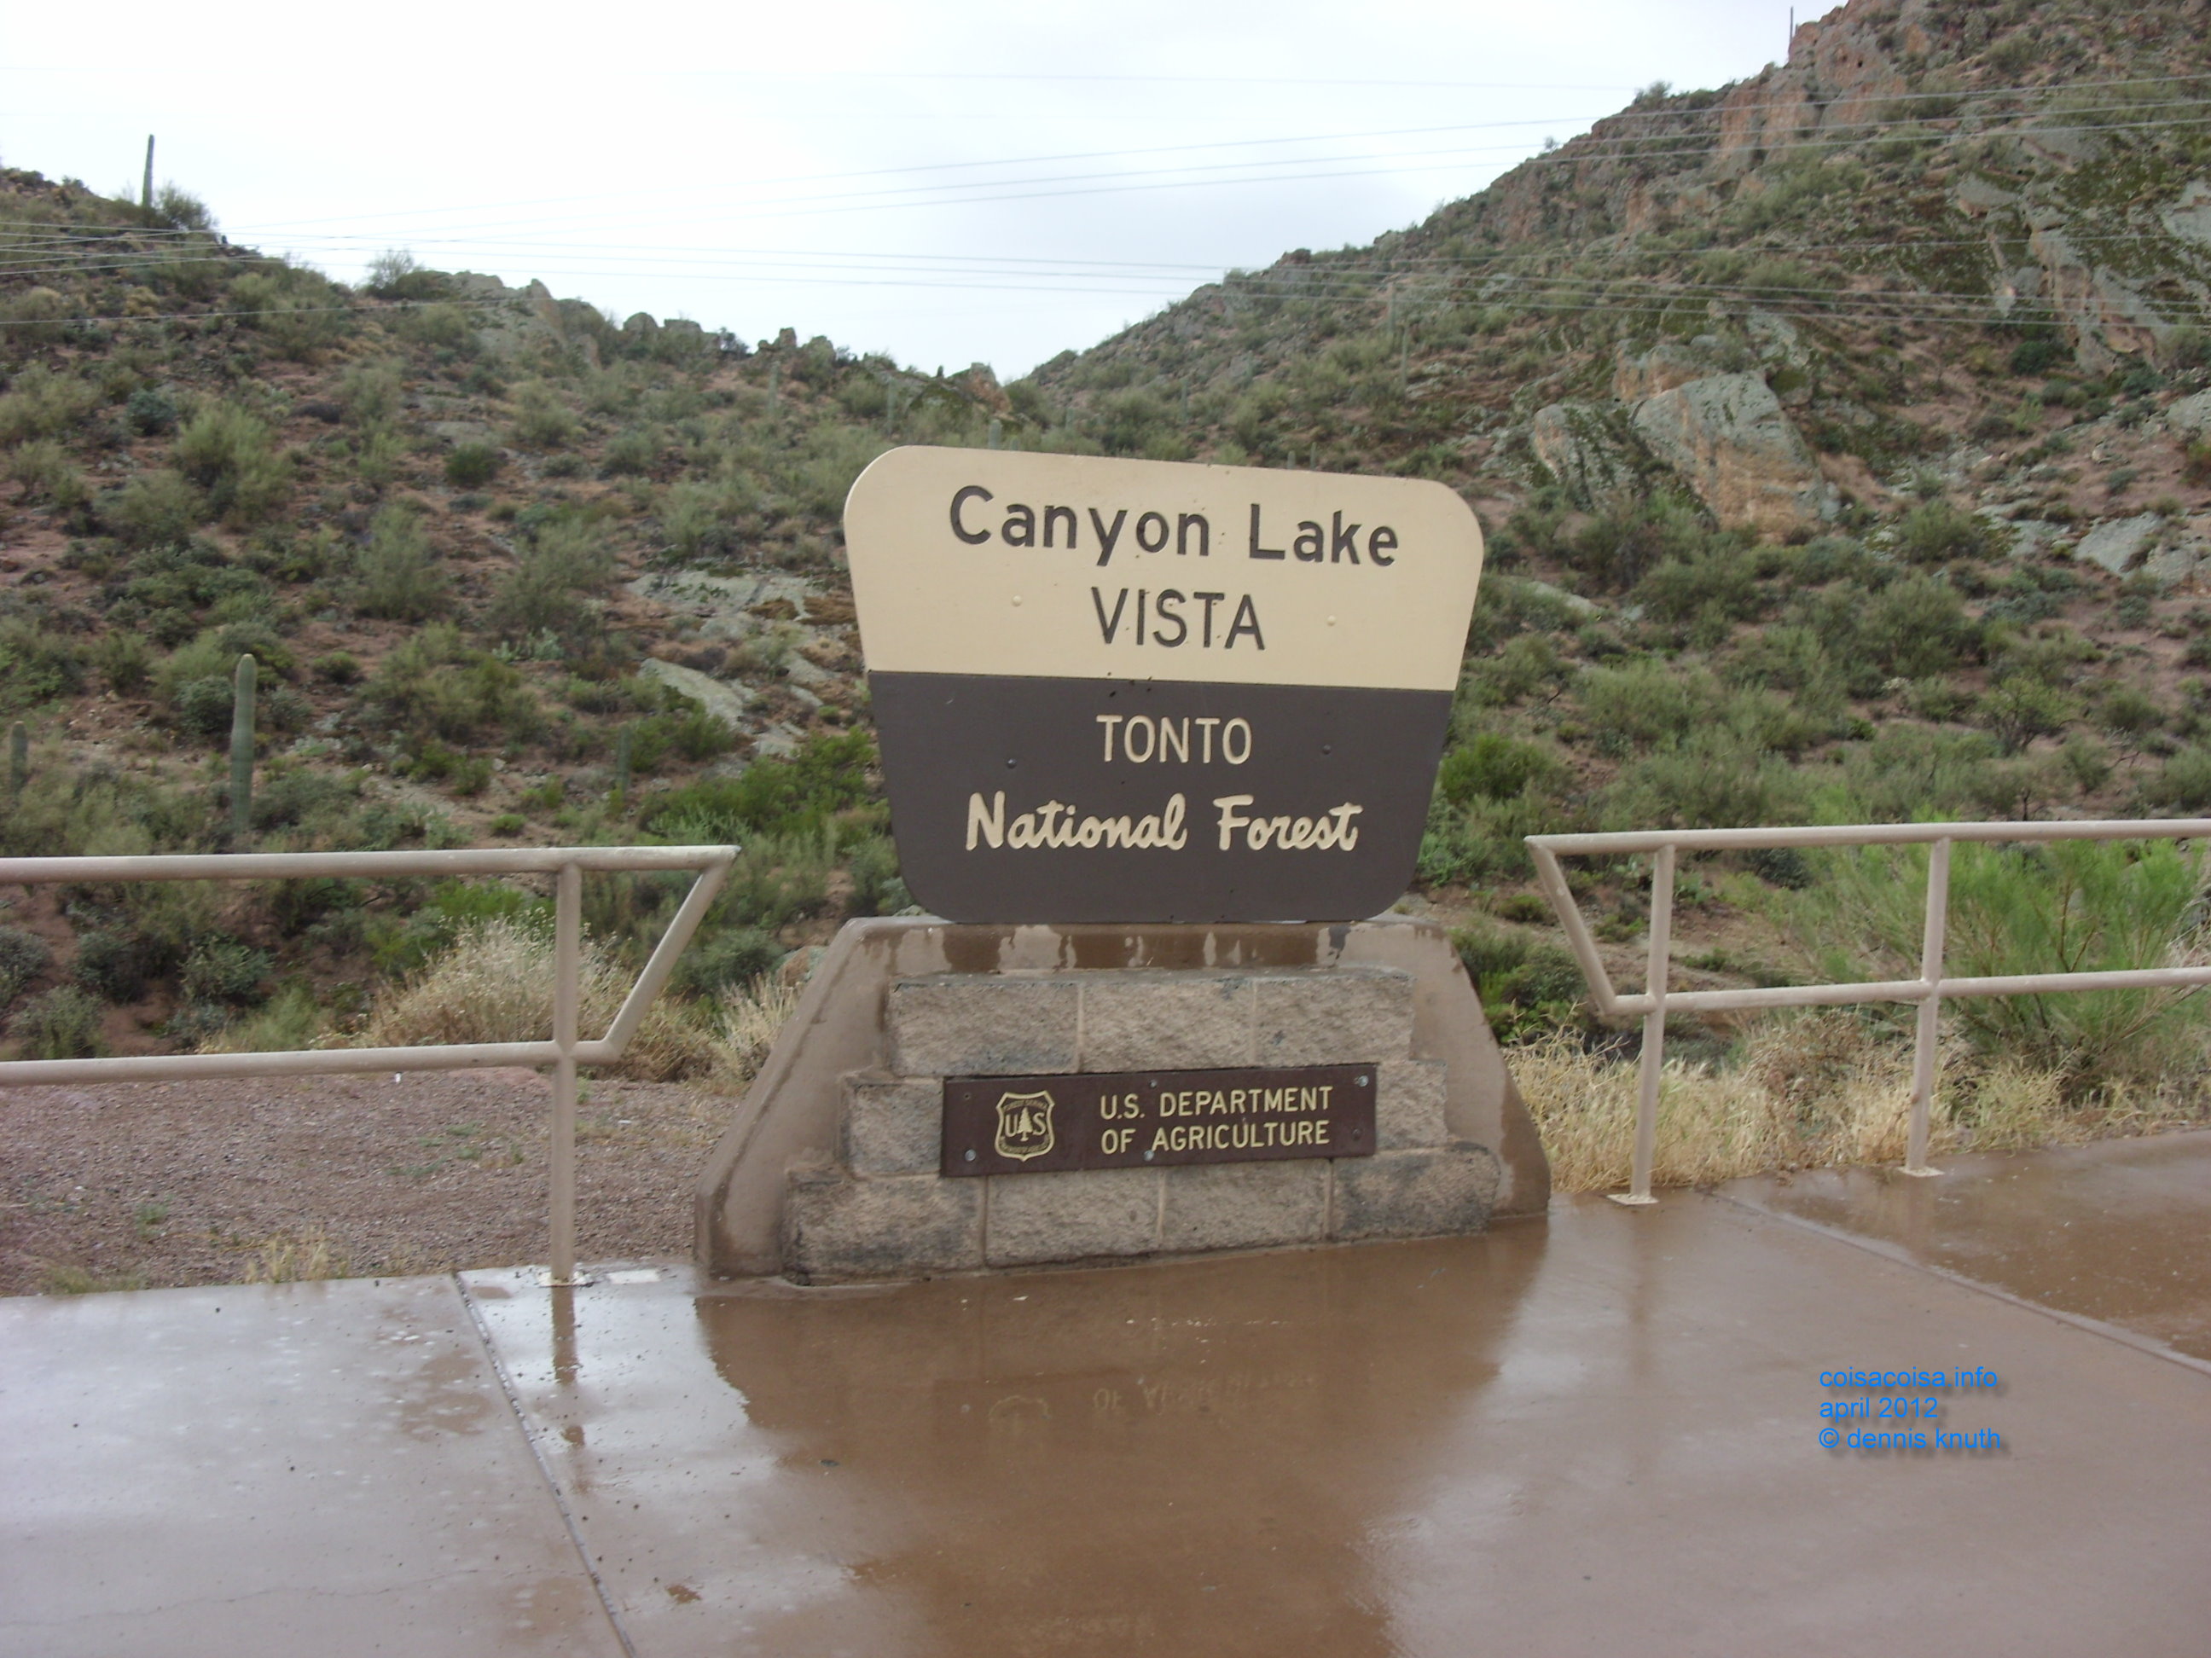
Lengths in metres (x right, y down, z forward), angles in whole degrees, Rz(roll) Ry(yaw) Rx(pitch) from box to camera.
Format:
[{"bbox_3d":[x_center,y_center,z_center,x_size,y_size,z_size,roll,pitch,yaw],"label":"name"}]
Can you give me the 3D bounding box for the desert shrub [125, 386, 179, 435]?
[{"bbox_3d":[-26.978,-11.852,68.672,1.485,1.341,1.364,2,6,0],"label":"desert shrub"}]

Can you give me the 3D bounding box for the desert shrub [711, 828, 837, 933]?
[{"bbox_3d":[-4.110,0.651,30.000,1.533,1.243,1.379,2,5,-8],"label":"desert shrub"}]

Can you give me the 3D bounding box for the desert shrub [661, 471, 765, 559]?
[{"bbox_3d":[-9.156,-7.252,56.300,2.356,1.924,2.164,2,6,0],"label":"desert shrub"}]

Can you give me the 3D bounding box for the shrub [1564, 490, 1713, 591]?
[{"bbox_3d":[13.173,-7.131,60.000,3.599,2.469,3.305,2,6,0],"label":"shrub"}]

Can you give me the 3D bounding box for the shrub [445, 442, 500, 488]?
[{"bbox_3d":[-16.477,-9.486,63.170,1.410,1.190,1.295,2,6,0],"label":"shrub"}]

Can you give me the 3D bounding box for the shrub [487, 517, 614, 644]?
[{"bbox_3d":[-10.983,-4.919,48.000,2.452,2.419,2.207,1,5,-13],"label":"shrub"}]

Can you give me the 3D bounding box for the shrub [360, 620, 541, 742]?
[{"bbox_3d":[-11.329,-2.511,42.000,2.986,2.059,2.688,1,5,-15],"label":"shrub"}]

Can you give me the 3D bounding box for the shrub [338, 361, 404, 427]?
[{"bbox_3d":[-21.542,-12.773,71.221,1.937,1.937,1.779,2,6,0],"label":"shrub"}]

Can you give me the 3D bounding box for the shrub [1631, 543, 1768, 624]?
[{"bbox_3d":[12.749,-5.218,52.000,2.728,1.687,2.455,4,5,13],"label":"shrub"}]

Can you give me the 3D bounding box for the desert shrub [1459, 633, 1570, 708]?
[{"bbox_3d":[7.574,-2.946,45.000,1.988,1.336,1.789,3,5,9],"label":"desert shrub"}]

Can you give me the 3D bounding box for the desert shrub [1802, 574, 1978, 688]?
[{"bbox_3d":[15.509,-3.912,48.000,3.413,2.187,3.072,4,5,18],"label":"desert shrub"}]

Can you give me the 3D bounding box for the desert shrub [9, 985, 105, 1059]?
[{"bbox_3d":[-9.936,1.850,23.000,0.882,0.731,0.810,2,6,0],"label":"desert shrub"}]

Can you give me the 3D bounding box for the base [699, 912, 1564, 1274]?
[{"bbox_3d":[0.122,0.574,5.477,2.040,0.731,0.294,0,6,-22],"label":"base"}]

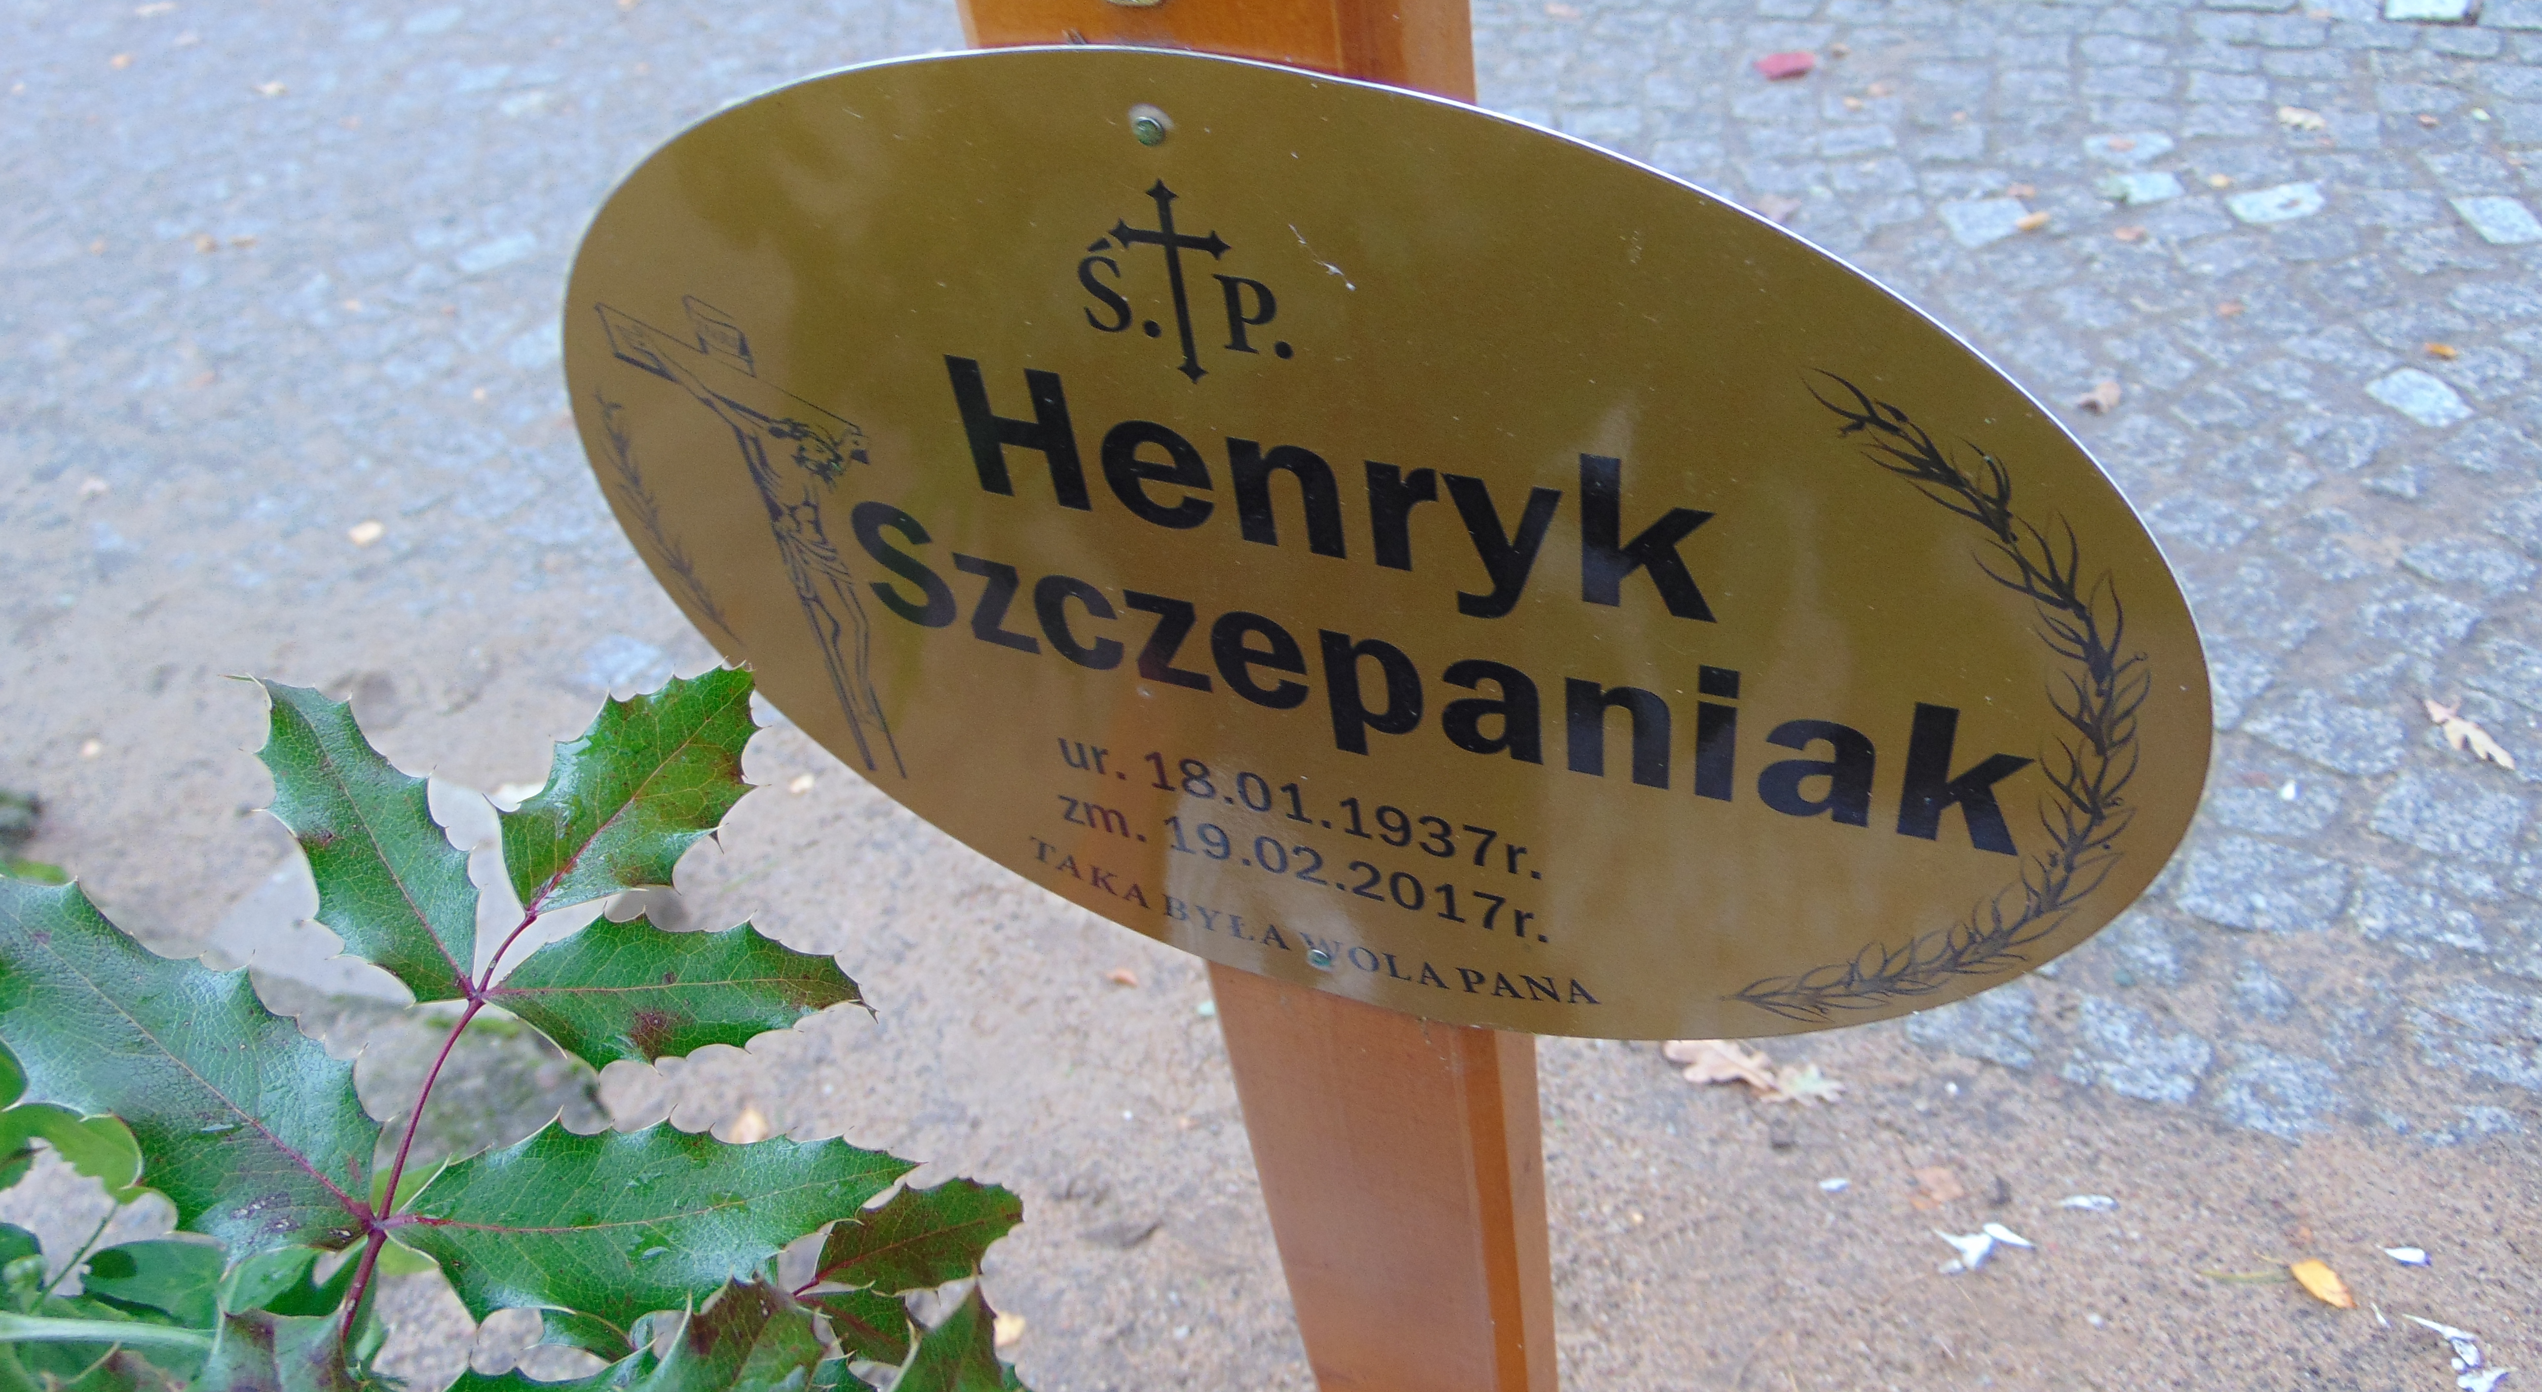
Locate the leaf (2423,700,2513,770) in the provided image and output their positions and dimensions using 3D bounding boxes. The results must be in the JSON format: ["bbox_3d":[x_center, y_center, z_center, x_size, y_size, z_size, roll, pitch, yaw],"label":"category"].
[{"bbox_3d":[1.020,0.033,1.565,0.045,0.018,0.092,-19,43,-9],"label":"leaf"}]

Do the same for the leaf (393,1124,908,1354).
[{"bbox_3d":[-0.104,0.087,0.308,0.089,0.015,0.044,-7,42,3],"label":"leaf"}]

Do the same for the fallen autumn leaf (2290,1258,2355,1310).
[{"bbox_3d":[0.713,0.397,1.241,0.026,0.008,0.044,-35,48,-25],"label":"fallen autumn leaf"}]

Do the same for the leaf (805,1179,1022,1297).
[{"bbox_3d":[-0.075,0.113,0.381,0.050,0.010,0.028,-19,43,-10],"label":"leaf"}]

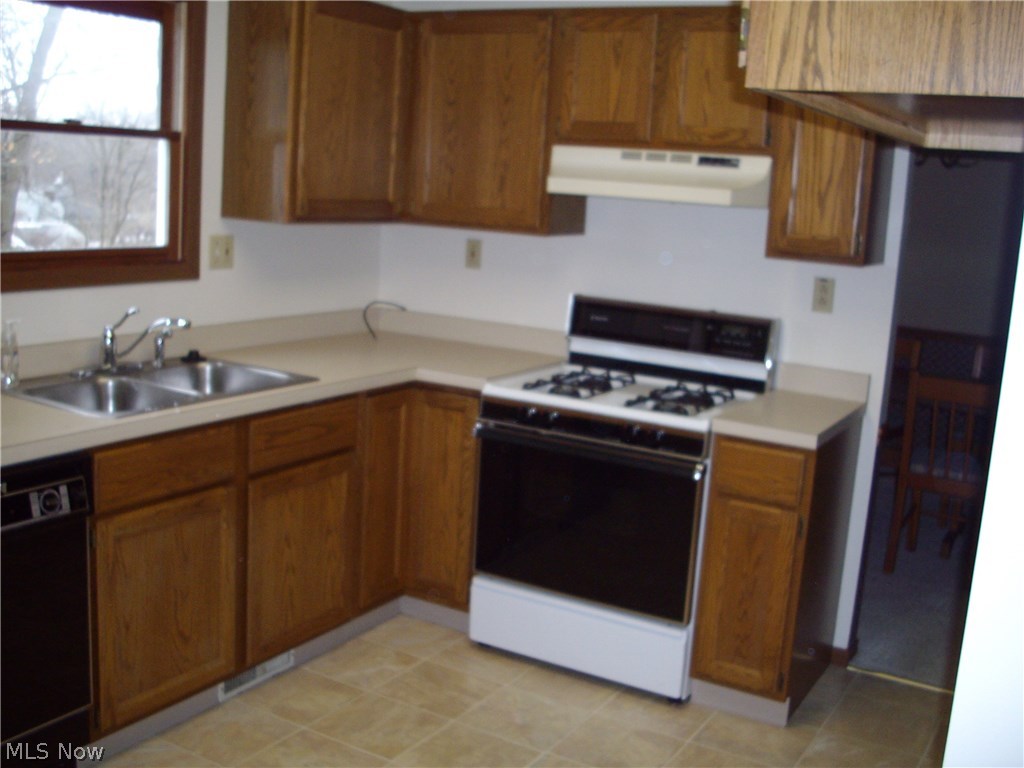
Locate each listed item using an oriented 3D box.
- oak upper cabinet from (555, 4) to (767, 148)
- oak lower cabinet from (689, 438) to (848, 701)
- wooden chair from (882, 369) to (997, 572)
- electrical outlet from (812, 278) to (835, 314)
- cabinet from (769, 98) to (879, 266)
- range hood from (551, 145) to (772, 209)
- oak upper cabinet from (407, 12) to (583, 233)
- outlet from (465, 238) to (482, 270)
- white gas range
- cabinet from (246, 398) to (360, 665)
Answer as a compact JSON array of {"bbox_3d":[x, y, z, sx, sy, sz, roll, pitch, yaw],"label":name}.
[{"bbox_3d":[0.556,-0.983,3.599,0.778,0.434,0.328,10,12,29],"label":"oak upper cabinet"},{"bbox_3d":[0.854,0.531,3.479,0.297,0.838,0.611,10,12,29],"label":"oak lower cabinet"},{"bbox_3d":[1.932,0.378,4.710,0.447,0.895,0.487,10,12,29],"label":"wooden chair"},{"bbox_3d":[1.028,-0.291,3.609,0.071,0.115,0.008,10,12,29],"label":"electrical outlet"},{"bbox_3d":[1.009,-0.755,3.368,0.293,0.740,0.328,10,12,29],"label":"cabinet"},{"bbox_3d":[0.500,-0.683,3.590,0.772,0.158,0.472,10,12,29],"label":"range hood"},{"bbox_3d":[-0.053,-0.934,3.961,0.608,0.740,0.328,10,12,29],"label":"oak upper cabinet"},{"bbox_3d":[-0.154,-0.506,4.267,0.071,0.115,0.008,10,12,29],"label":"outlet"},{"bbox_3d":[0.373,0.332,3.663,0.761,1.159,0.686,10,12,29],"label":"white gas range"},{"bbox_3d":[-0.886,0.396,3.502,0.616,0.807,0.567,10,12,29],"label":"cabinet"}]

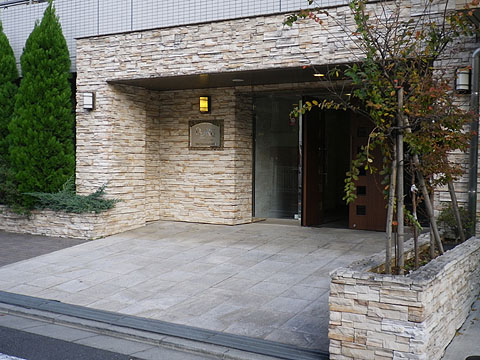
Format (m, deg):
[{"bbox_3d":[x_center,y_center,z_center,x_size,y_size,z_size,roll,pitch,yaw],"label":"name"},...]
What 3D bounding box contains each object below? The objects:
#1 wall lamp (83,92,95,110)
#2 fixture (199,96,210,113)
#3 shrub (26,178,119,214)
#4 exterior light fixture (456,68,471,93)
[{"bbox_3d":[-2.273,-1.179,9.798,0.155,0.275,0.100,2,1,31],"label":"wall lamp"},{"bbox_3d":[-0.560,-1.197,10.422,0.155,0.275,0.100,2,1,31],"label":"fixture"},{"bbox_3d":[-2.540,0.228,9.845,1.500,0.500,0.750,2,1,31],"label":"shrub"},{"bbox_3d":[2.403,-1.058,7.004,0.155,0.275,0.100,2,1,31],"label":"exterior light fixture"}]

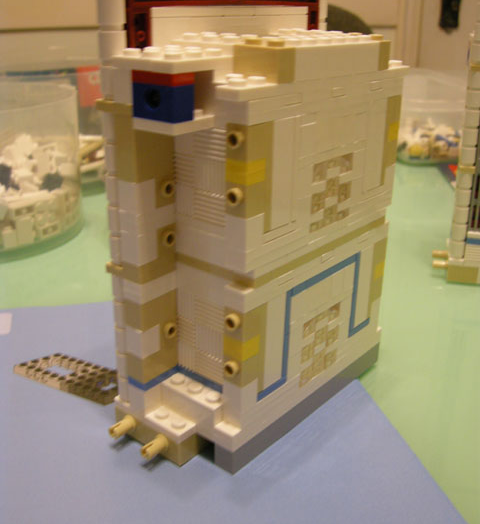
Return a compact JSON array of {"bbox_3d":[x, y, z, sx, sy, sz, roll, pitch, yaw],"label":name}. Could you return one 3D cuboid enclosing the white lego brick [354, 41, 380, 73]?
[{"bbox_3d":[0.037,-0.067,0.217,0.009,0.010,0.016,18,27,36],"label":"white lego brick"}]

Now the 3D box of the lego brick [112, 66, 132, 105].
[{"bbox_3d":[-0.030,-0.050,0.189,0.008,0.010,0.010,18,27,36],"label":"lego brick"}]

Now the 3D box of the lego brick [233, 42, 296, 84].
[{"bbox_3d":[0.007,-0.056,0.187,0.016,0.010,0.008,18,27,36],"label":"lego brick"}]

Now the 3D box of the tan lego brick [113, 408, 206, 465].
[{"bbox_3d":[-0.029,0.058,0.229,0.032,0.010,0.008,18,27,36],"label":"tan lego brick"}]

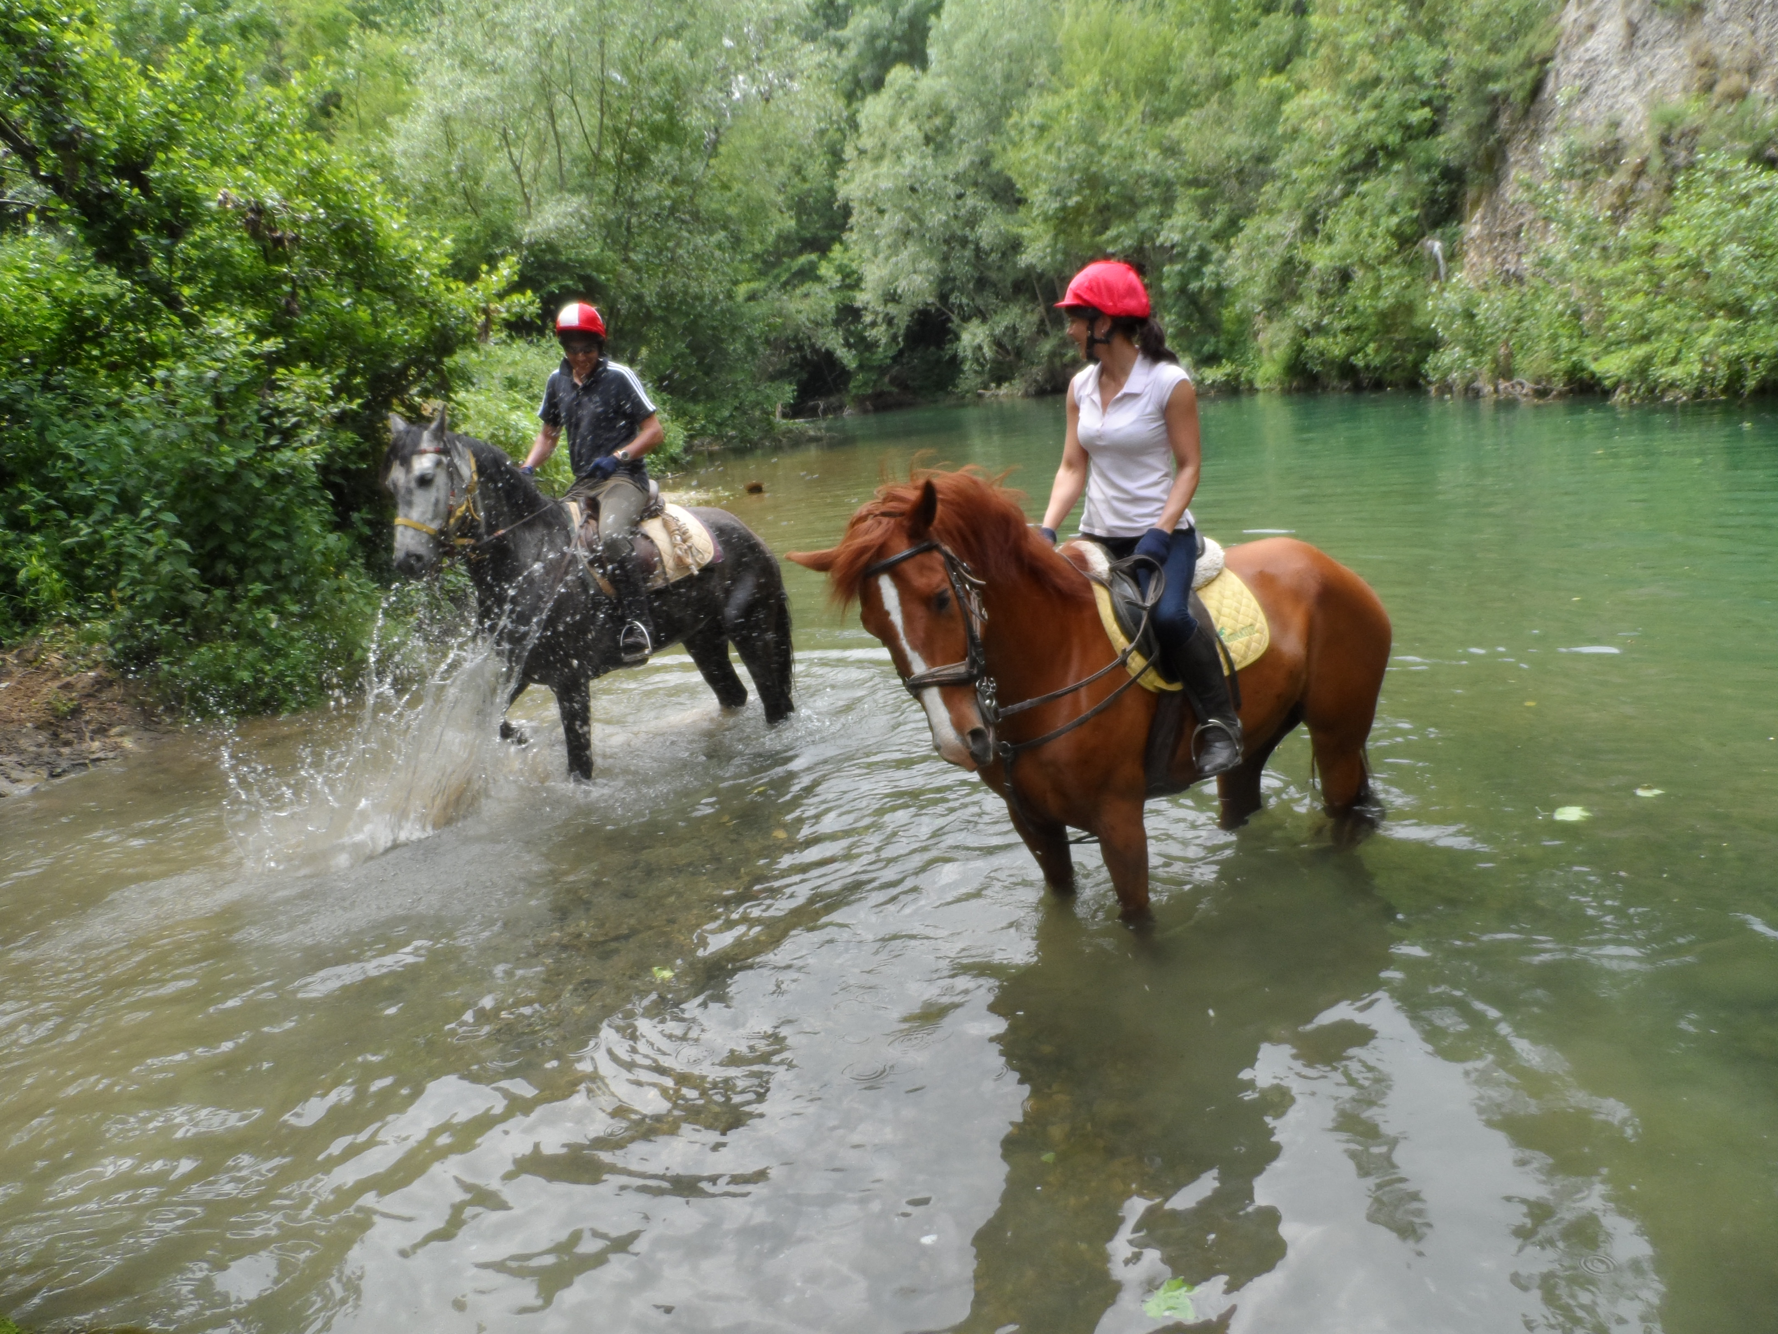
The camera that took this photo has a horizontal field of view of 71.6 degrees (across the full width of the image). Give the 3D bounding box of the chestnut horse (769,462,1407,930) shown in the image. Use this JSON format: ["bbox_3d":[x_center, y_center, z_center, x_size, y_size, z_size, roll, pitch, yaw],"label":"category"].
[{"bbox_3d":[0.780,0.252,3.979,2.075,1.913,0.668,-15,18,-35],"label":"chestnut horse"}]

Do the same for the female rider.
[{"bbox_3d":[0.778,-0.448,3.788,0.607,1.558,0.617,-17,19,-39],"label":"female rider"}]

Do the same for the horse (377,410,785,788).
[{"bbox_3d":[-1.295,-0.217,5.721,0.648,2.024,2.085,9,20,42],"label":"horse"}]

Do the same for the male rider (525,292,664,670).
[{"bbox_3d":[-1.269,-0.813,5.463,0.627,1.558,0.607,6,18,34],"label":"male rider"}]

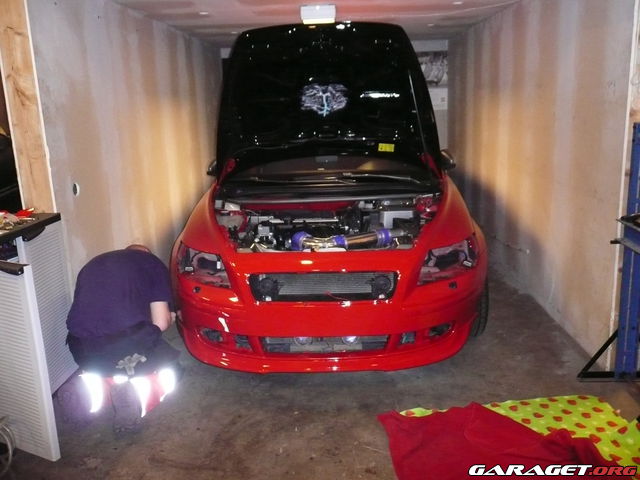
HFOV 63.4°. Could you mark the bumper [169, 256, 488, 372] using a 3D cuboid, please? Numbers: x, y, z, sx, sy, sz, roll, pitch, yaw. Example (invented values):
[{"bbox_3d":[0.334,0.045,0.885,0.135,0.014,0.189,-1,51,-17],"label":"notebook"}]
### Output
[{"bbox_3d":[0.030,0.303,2.607,1.680,0.540,0.550,-1,12,3],"label":"bumper"}]

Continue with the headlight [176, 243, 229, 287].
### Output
[{"bbox_3d":[-0.587,0.139,2.671,0.350,0.190,0.280,1,13,15],"label":"headlight"}]

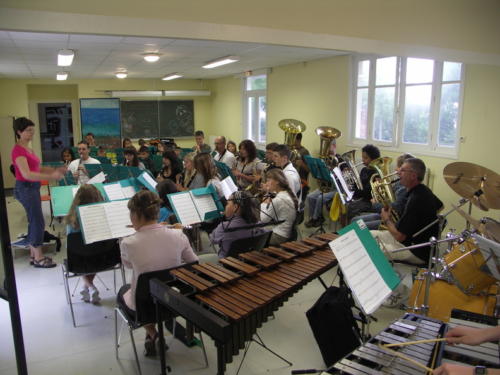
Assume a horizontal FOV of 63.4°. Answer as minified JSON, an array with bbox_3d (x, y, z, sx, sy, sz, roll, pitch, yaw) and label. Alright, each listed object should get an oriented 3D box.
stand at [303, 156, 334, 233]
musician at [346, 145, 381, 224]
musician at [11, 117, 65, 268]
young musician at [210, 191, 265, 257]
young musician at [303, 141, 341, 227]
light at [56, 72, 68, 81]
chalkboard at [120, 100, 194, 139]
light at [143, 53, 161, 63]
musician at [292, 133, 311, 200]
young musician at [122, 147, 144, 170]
[{"bbox_3d":[0.971,0.103,5.672,0.420,1.080,0.500,-6,12,-25],"label":"stand"},{"bbox_3d":[1.470,0.097,5.393,0.750,1.310,0.500,-3,11,-14],"label":"musician"},{"bbox_3d":[-2.339,0.064,4.464,0.620,1.680,0.480,-4,11,-17],"label":"musician"},{"bbox_3d":[-0.147,0.576,3.335,0.720,1.150,0.450,8,13,36],"label":"young musician"},{"bbox_3d":[1.160,-0.064,6.197,0.800,1.330,0.520,-4,11,-18],"label":"young musician"},{"bbox_3d":[-3.806,-2.261,8.187,0.200,0.090,1.270,-6,12,-25],"label":"light"},{"bbox_3d":[-2.399,-1.748,10.589,1.920,0.970,0.050,-6,12,-25],"label":"chalkboard"},{"bbox_3d":[-1.400,-1.879,5.851,0.260,0.120,0.260,-5,12,-25],"label":"light"},{"bbox_3d":[0.729,-0.180,6.633,0.780,1.400,0.550,-6,12,-29],"label":"musician"},{"bbox_3d":[-1.820,0.034,6.111,0.480,1.200,0.720,4,12,23],"label":"young musician"}]

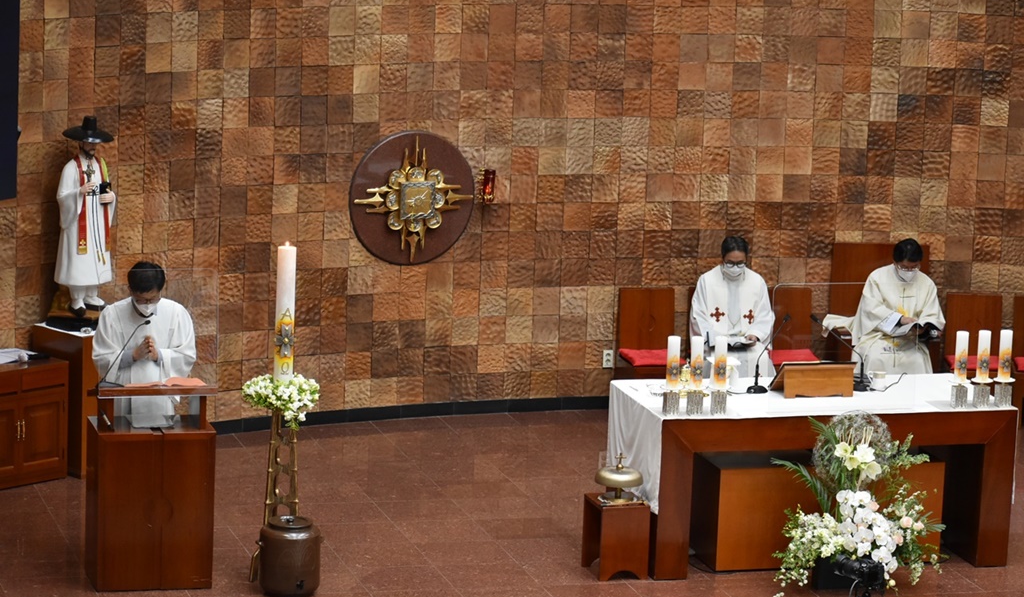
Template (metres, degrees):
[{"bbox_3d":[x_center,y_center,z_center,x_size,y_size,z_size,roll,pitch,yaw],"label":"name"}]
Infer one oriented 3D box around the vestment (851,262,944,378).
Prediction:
[{"bbox_3d":[2.680,0.283,23.820,0.647,1.034,0.687,1,11,-6],"label":"vestment"}]

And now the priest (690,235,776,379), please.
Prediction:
[{"bbox_3d":[1.522,0.233,23.455,0.600,1.320,0.760,0,11,-13],"label":"priest"}]

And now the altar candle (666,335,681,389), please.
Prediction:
[{"bbox_3d":[0.943,0.374,19.867,0.074,0.305,0.074,2,11,0],"label":"altar candle"}]

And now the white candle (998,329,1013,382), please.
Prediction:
[{"bbox_3d":[2.952,0.340,20.396,0.074,0.297,0.074,-1,12,-16],"label":"white candle"}]

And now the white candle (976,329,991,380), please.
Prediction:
[{"bbox_3d":[2.754,0.336,19.956,0.071,0.285,0.071,2,11,0],"label":"white candle"}]

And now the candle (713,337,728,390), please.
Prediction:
[{"bbox_3d":[1.222,0.375,19.930,0.074,0.306,0.074,-1,12,-16],"label":"candle"}]

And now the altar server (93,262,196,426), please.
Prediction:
[{"bbox_3d":[-2.128,0.623,19.617,0.600,1.689,0.450,-1,11,-16],"label":"altar server"}]

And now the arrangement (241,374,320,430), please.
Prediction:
[{"bbox_3d":[-1.292,0.577,19.145,0.440,0.260,0.430,-1,11,-16],"label":"arrangement"}]

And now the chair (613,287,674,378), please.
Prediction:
[{"bbox_3d":[0.983,0.412,23.817,0.414,0.920,0.525,0,11,-14],"label":"chair"}]

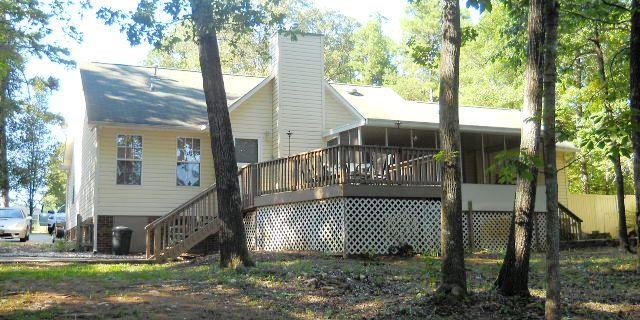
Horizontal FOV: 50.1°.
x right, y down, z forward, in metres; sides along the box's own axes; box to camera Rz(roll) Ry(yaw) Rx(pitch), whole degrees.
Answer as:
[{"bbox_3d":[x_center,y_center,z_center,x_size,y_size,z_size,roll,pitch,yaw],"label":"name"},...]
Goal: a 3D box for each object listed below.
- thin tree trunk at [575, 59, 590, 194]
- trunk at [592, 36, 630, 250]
[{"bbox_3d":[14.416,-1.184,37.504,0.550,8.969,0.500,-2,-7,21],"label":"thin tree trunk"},{"bbox_3d":[9.523,-0.602,22.486,0.500,7.103,0.400,-7,-9,23],"label":"trunk"}]

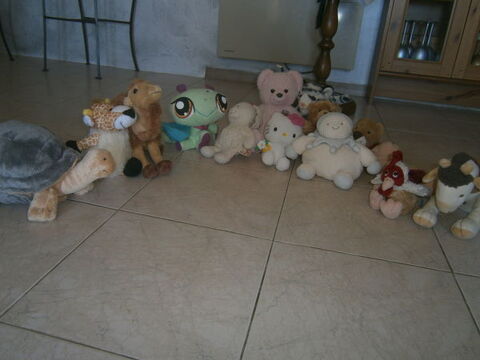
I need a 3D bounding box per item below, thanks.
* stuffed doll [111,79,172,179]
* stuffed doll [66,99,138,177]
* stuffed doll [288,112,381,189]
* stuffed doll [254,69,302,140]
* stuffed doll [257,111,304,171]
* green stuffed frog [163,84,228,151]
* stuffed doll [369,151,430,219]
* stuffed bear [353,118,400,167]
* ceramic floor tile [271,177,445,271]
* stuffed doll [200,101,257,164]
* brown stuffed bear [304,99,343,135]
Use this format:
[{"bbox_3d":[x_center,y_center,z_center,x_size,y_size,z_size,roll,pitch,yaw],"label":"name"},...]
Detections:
[{"bbox_3d":[-0.271,-0.154,0.976,0.142,0.238,0.203,-19,34,-40],"label":"stuffed doll"},{"bbox_3d":[-0.354,-0.116,0.947,0.172,0.183,0.162,-17,33,-37],"label":"stuffed doll"},{"bbox_3d":[0.272,-0.093,1.007,0.243,0.178,0.172,12,26,16],"label":"stuffed doll"},{"bbox_3d":[0.137,-0.238,1.219,0.162,0.238,0.172,8,26,7],"label":"stuffed doll"},{"bbox_3d":[0.121,-0.115,1.064,0.132,0.147,0.122,11,26,13],"label":"stuffed doll"},{"bbox_3d":[-0.141,-0.211,1.169,0.203,0.193,0.162,-8,28,-25],"label":"green stuffed frog"},{"bbox_3d":[0.385,0.002,0.868,0.132,0.142,0.142,26,33,37],"label":"stuffed doll"},{"bbox_3d":[0.439,-0.118,1.129,0.152,0.142,0.132,-17,33,-37],"label":"stuffed bear"},{"bbox_3d":[0.273,0.085,0.851,0.345,0.010,0.345,9,26,10],"label":"ceramic floor tile"},{"bbox_3d":[-0.025,-0.140,1.080,0.172,0.157,0.122,-15,32,-36],"label":"stuffed doll"},{"bbox_3d":[0.277,-0.188,1.215,0.142,0.172,0.132,8,26,7],"label":"brown stuffed bear"}]

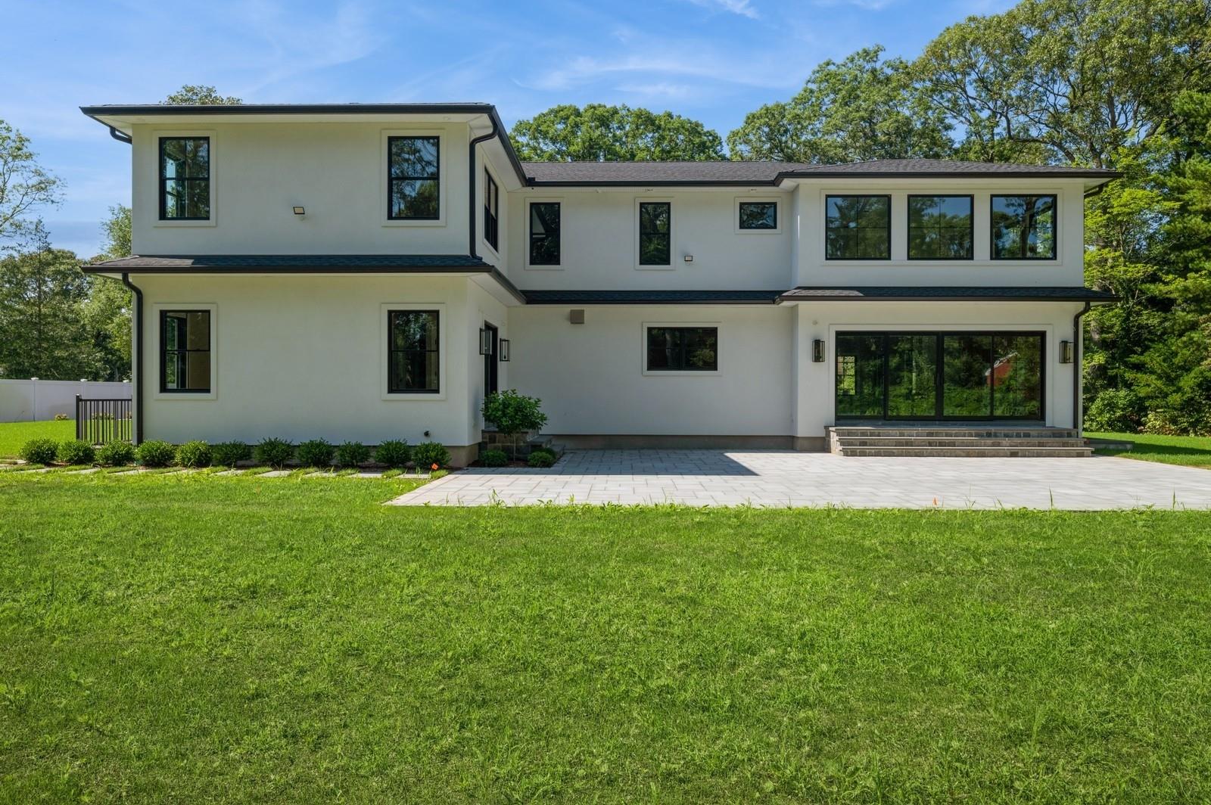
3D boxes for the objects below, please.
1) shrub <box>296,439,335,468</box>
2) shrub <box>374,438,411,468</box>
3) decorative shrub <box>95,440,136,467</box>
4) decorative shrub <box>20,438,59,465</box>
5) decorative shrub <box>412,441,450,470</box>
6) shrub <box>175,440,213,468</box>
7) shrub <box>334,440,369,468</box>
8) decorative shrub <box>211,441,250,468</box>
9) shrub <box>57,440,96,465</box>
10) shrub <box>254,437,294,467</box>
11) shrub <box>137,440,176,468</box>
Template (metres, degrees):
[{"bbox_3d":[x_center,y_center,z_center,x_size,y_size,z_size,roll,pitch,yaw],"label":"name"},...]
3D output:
[{"bbox_3d":[-4.934,0.867,13.709,0.643,0.514,0.631,0,0,1],"label":"shrub"},{"bbox_3d":[-3.614,0.857,13.670,0.617,0.497,0.619,0,0,1],"label":"shrub"},{"bbox_3d":[-8.379,0.874,13.811,0.659,0.453,0.640,0,0,1],"label":"decorative shrub"},{"bbox_3d":[-9.718,0.844,13.850,0.636,0.455,0.628,0,0,1],"label":"decorative shrub"},{"bbox_3d":[-2.952,0.896,13.650,0.637,0.480,0.628,0,0,1],"label":"decorative shrub"},{"bbox_3d":[-7.031,0.879,13.771,0.628,0.468,0.624,0,0,1],"label":"shrub"},{"bbox_3d":[-4.301,0.882,13.690,0.625,0.449,0.623,0,0,1],"label":"shrub"},{"bbox_3d":[-6.376,0.870,13.752,0.648,0.451,0.634,0,0,1],"label":"decorative shrub"},{"bbox_3d":[-9.072,0.843,13.831,0.620,0.454,0.620,0,0,1],"label":"shrub"},{"bbox_3d":[-5.634,0.853,13.730,0.660,0.515,0.640,0,0,1],"label":"shrub"},{"bbox_3d":[-7.671,0.872,13.790,0.644,0.485,0.632,0,0,1],"label":"shrub"}]

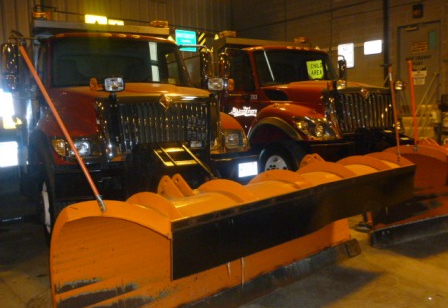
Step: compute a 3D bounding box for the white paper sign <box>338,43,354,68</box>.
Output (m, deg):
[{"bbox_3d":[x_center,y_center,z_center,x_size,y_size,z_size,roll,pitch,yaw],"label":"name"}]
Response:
[{"bbox_3d":[3.136,-2.496,10.600,0.020,0.610,0.460,-7,8,-39],"label":"white paper sign"}]

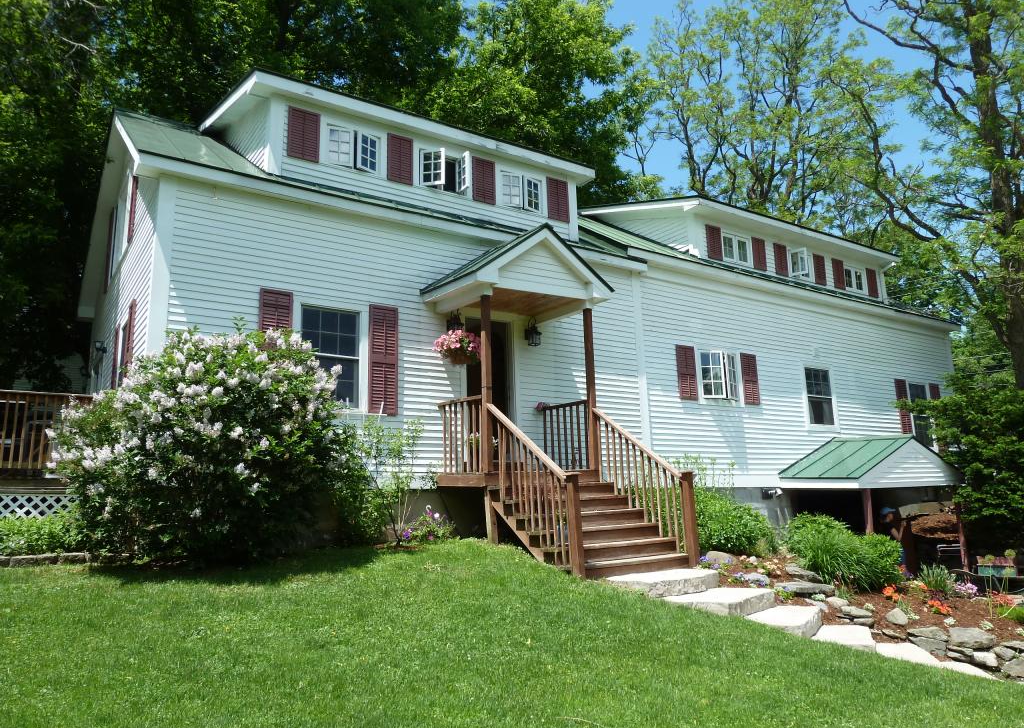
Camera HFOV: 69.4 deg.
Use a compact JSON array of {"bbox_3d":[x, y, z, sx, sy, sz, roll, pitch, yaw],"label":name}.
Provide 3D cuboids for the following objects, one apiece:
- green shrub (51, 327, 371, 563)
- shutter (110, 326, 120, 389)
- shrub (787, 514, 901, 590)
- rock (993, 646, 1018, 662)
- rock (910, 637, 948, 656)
[{"bbox_3d":[-3.088,0.946,7.754,2.880,2.340,2.160,6,-12,-34],"label":"green shrub"},{"bbox_3d":[-5.887,0.216,10.958,0.040,1.500,0.430,6,-13,-34],"label":"shutter"},{"bbox_3d":[3.945,2.231,8.800,1.176,0.823,1.078,-6,-12,23],"label":"shrub"},{"bbox_3d":[4.938,2.907,7.400,0.250,0.140,0.200,-7,-12,31],"label":"rock"},{"bbox_3d":[4.130,2.808,7.350,0.340,0.180,0.240,-8,-13,28],"label":"rock"}]

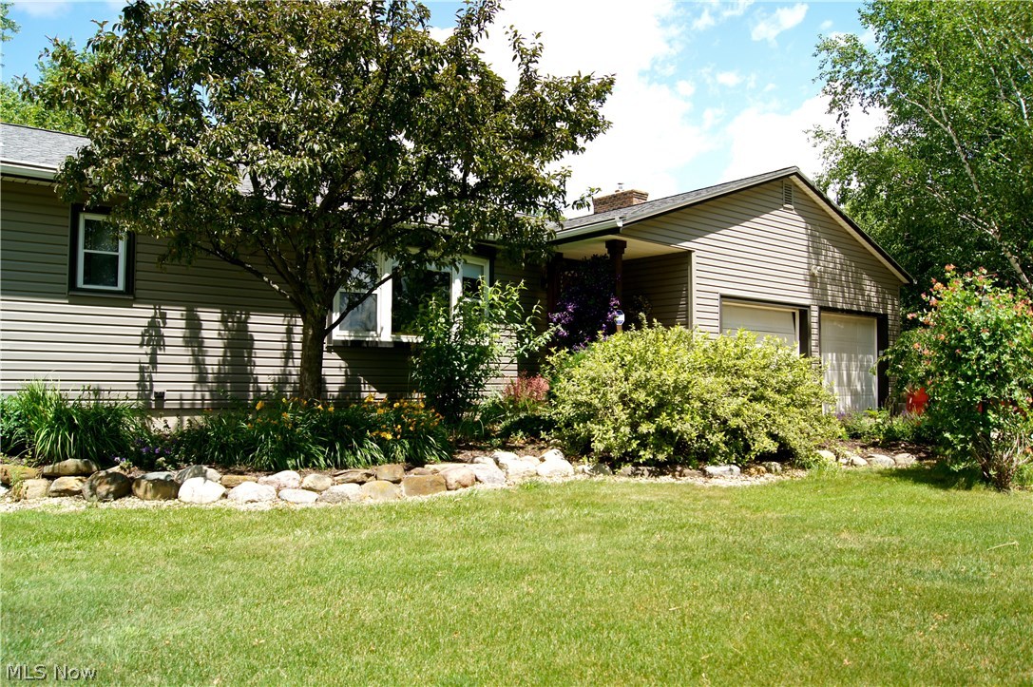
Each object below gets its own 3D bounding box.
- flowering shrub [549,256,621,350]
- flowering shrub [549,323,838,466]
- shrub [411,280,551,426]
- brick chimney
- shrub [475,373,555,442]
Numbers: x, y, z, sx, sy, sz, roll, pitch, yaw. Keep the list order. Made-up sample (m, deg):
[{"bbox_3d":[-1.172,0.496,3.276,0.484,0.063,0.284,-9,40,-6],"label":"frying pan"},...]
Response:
[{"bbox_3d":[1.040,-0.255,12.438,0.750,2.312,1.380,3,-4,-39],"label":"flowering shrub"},{"bbox_3d":[2.306,0.638,10.100,3.600,1.700,2.200,1,-3,-14],"label":"flowering shrub"},{"bbox_3d":[-0.527,0.183,11.000,1.950,2.130,1.600,1,-3,-6],"label":"shrub"},{"bbox_3d":[2.690,-3.451,19.989,0.573,1.043,1.413,3,-4,-39],"label":"brick chimney"},{"bbox_3d":[0.000,0.831,10.400,1.050,0.880,0.950,0,-3,0],"label":"shrub"}]

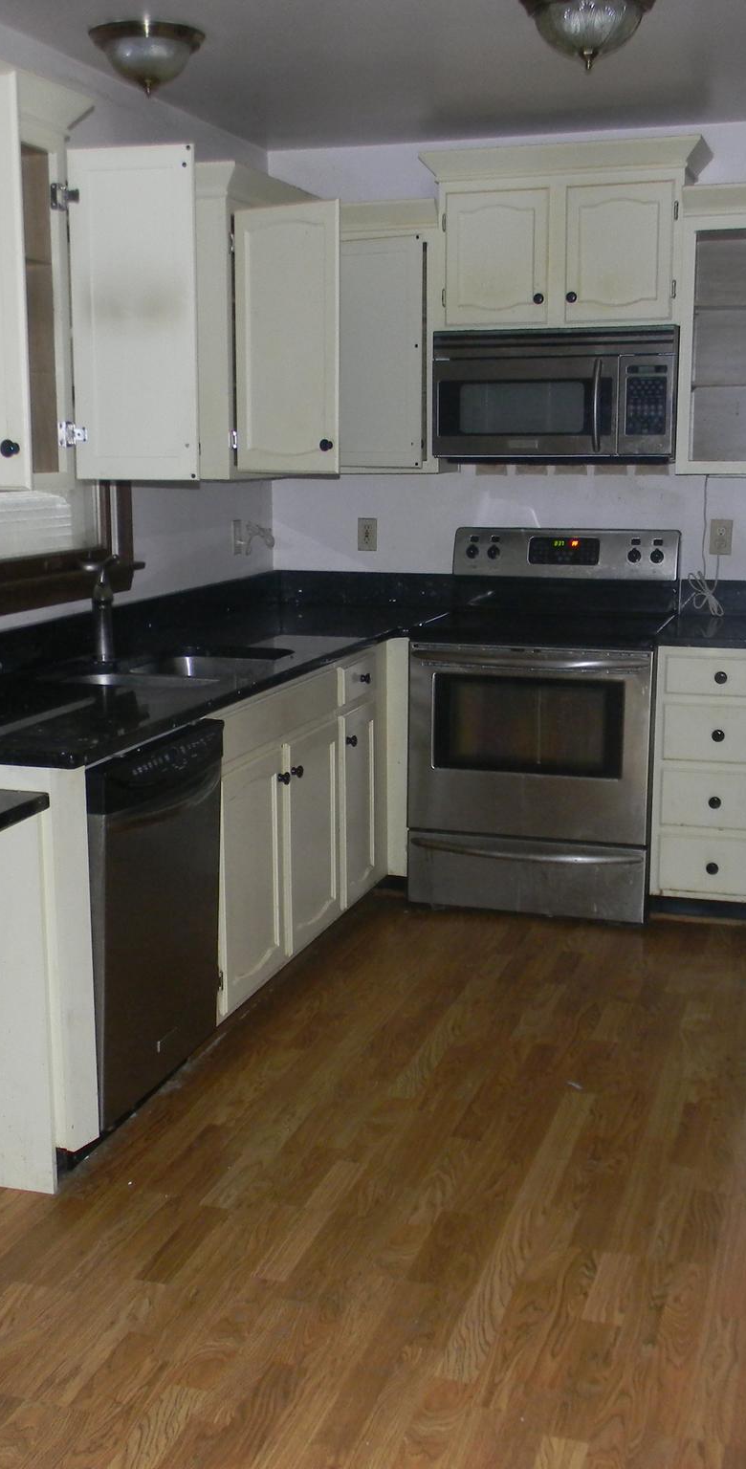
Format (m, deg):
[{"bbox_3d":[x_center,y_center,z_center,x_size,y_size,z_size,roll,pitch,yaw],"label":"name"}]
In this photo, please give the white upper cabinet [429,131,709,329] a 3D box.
[{"bbox_3d":[0.616,-1.555,5.040,0.866,0.544,0.374,3,11,17],"label":"white upper cabinet"}]

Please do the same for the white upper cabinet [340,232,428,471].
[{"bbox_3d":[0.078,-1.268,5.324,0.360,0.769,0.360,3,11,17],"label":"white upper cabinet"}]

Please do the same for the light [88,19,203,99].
[{"bbox_3d":[-0.553,-1.647,3.905,0.285,0.149,0.285,0,10,0],"label":"light"}]

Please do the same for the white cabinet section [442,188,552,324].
[{"bbox_3d":[0.424,-1.507,5.056,0.333,0.409,0.285,3,11,17],"label":"white cabinet section"}]

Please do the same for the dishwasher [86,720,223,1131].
[{"bbox_3d":[-0.715,0.400,3.545,0.600,0.820,0.600,3,11,17],"label":"dishwasher"}]

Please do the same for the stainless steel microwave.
[{"bbox_3d":[0.616,-1.096,5.158,0.760,0.409,0.410,3,11,17],"label":"stainless steel microwave"}]

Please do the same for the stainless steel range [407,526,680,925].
[{"bbox_3d":[0.572,-0.059,5.193,0.758,1.185,0.690,3,11,17],"label":"stainless steel range"}]

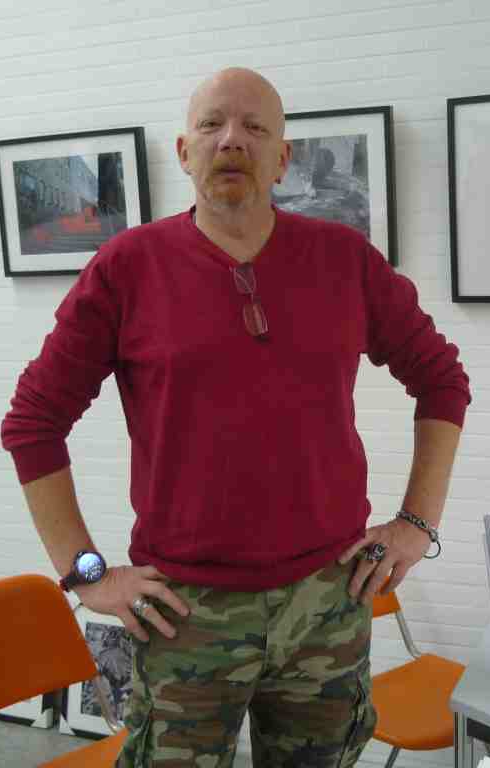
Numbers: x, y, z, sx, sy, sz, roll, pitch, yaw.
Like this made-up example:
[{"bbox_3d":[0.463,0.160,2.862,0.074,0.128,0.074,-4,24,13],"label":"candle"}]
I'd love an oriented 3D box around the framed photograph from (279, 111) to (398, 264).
[{"bbox_3d":[0.161,-0.547,2.785,0.535,0.432,0.030,1,10,22],"label":"framed photograph"}]

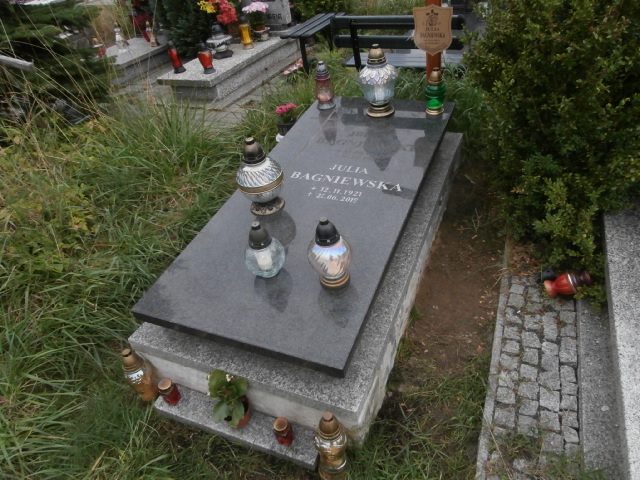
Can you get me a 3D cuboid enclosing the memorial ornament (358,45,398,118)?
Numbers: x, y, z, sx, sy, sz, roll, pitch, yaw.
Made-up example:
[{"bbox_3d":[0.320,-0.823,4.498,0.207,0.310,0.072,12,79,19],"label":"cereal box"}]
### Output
[{"bbox_3d":[0.320,-0.863,2.394,0.207,0.362,0.207,10,44,22],"label":"memorial ornament"}]

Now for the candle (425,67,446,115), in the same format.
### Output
[{"bbox_3d":[0.613,-0.788,2.347,0.107,0.232,0.107,10,44,22],"label":"candle"}]

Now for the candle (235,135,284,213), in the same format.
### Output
[{"bbox_3d":[-0.250,-0.272,1.844,0.205,0.329,0.205,10,44,22],"label":"candle"}]

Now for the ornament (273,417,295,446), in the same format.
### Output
[{"bbox_3d":[-0.115,0.614,1.418,0.062,0.094,0.062,-6,40,5],"label":"ornament"}]

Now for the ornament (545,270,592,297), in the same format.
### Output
[{"bbox_3d":[1.068,0.181,1.895,0.195,0.090,0.090,-12,38,-5],"label":"ornament"}]

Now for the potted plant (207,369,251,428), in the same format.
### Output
[{"bbox_3d":[-0.306,0.539,1.501,0.140,0.190,0.135,-5,38,4],"label":"potted plant"}]

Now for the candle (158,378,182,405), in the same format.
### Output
[{"bbox_3d":[-0.535,0.544,1.584,0.062,0.098,0.062,-6,40,5],"label":"candle"}]

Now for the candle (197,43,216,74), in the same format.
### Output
[{"bbox_3d":[-0.999,-1.599,3.889,0.146,0.250,0.146,10,44,22],"label":"candle"}]

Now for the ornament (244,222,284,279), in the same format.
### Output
[{"bbox_3d":[-0.212,0.029,1.677,0.148,0.239,0.148,-9,41,0],"label":"ornament"}]

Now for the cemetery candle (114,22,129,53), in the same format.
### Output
[{"bbox_3d":[-2.434,-2.429,5.332,0.115,0.291,0.115,-8,38,0],"label":"cemetery candle"}]

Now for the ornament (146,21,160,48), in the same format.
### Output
[{"bbox_3d":[-1.820,-2.231,4.801,0.094,0.249,0.094,10,44,22],"label":"ornament"}]

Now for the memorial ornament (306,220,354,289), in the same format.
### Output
[{"bbox_3d":[0.041,0.039,1.582,0.155,0.287,0.155,-9,41,0],"label":"memorial ornament"}]

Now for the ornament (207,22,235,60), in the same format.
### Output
[{"bbox_3d":[-1.018,-2.026,4.498,0.260,0.291,0.260,-8,38,0],"label":"ornament"}]

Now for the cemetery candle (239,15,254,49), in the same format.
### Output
[{"bbox_3d":[-0.772,-2.175,4.637,0.105,0.302,0.105,-8,38,0],"label":"cemetery candle"}]

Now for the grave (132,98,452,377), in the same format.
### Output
[{"bbox_3d":[0.045,-0.238,2.034,0.800,0.045,1.780,10,44,22],"label":"grave"}]

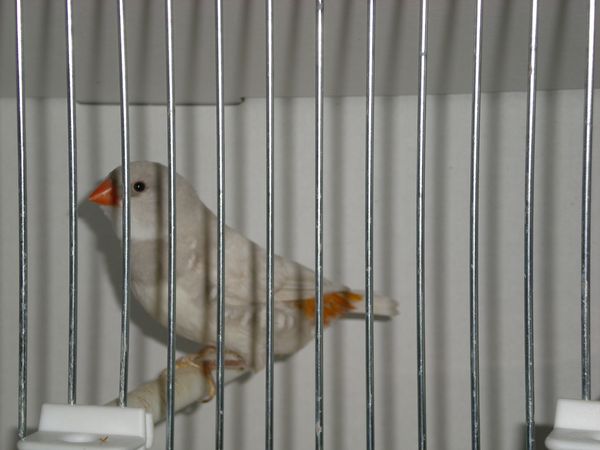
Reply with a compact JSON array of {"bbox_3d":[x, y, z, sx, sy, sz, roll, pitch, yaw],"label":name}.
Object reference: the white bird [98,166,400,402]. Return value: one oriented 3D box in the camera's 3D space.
[{"bbox_3d":[-0.018,0.018,0.635,0.100,0.075,0.042,0,5,-3],"label":"white bird"}]

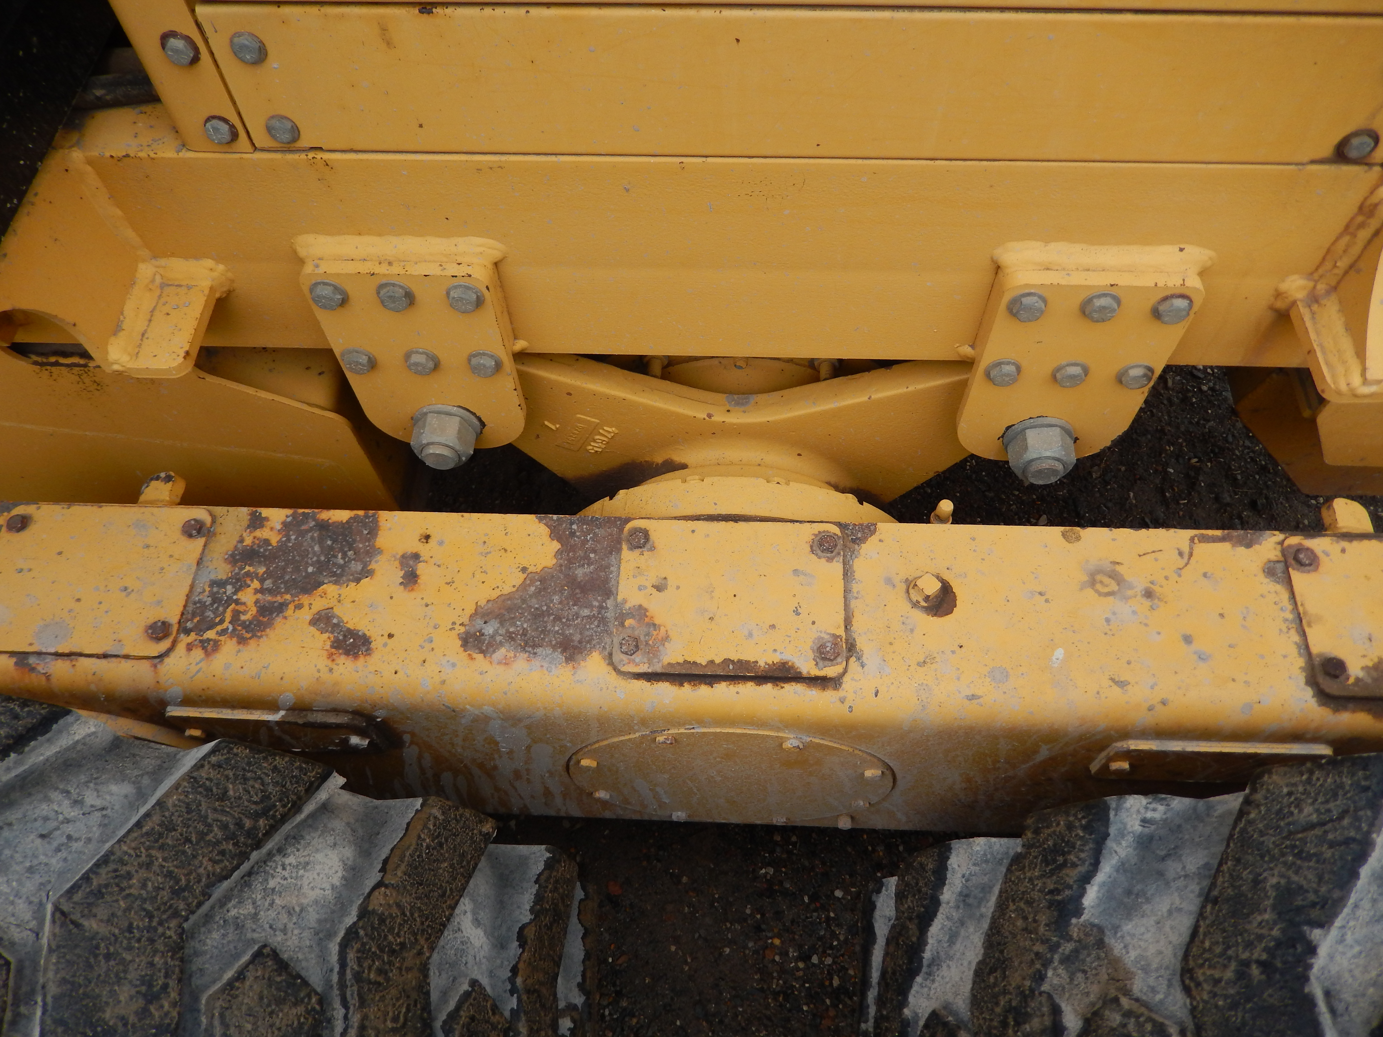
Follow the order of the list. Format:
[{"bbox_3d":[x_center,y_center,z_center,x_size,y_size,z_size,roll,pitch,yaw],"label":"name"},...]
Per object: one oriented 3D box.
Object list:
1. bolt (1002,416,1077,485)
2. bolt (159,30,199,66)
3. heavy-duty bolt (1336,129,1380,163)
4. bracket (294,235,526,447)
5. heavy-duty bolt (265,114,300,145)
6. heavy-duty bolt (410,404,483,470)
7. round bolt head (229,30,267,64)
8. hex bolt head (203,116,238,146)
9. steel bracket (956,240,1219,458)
[{"bbox_3d":[0.369,-0.064,1.051,0.072,0.071,0.045,2,58,2],"label":"bolt"},{"bbox_3d":[-0.396,-0.358,0.769,0.029,0.029,0.011,2,58,2],"label":"bolt"},{"bbox_3d":[0.531,-0.293,0.794,0.029,0.029,0.011,2,58,2],"label":"heavy-duty bolt"},{"bbox_3d":[-0.266,-0.170,1.018,0.182,0.267,0.041,2,58,2],"label":"bracket"},{"bbox_3d":[-0.339,-0.319,0.826,0.027,0.027,0.011,2,58,2],"label":"heavy-duty bolt"},{"bbox_3d":[-0.268,-0.080,1.080,0.072,0.071,0.045,2,58,2],"label":"heavy-duty bolt"},{"bbox_3d":[-0.341,-0.358,0.765,0.027,0.027,0.011,2,58,2],"label":"round bolt head"},{"bbox_3d":[-0.393,-0.319,0.830,0.028,0.028,0.011,2,58,2],"label":"hex bolt head"},{"bbox_3d":[0.366,-0.152,0.993,0.179,0.267,0.041,2,58,2],"label":"steel bracket"}]

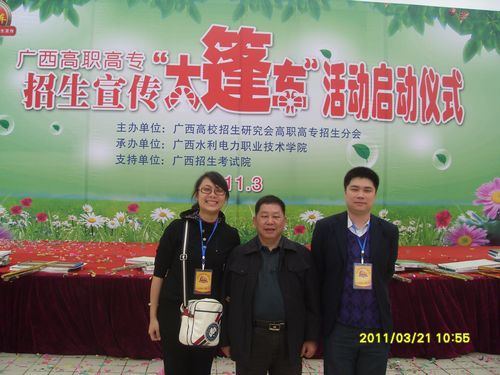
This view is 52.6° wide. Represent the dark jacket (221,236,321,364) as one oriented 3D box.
[{"bbox_3d":[0.110,0.597,2.700,0.540,0.670,0.290,1,-2,-1],"label":"dark jacket"}]

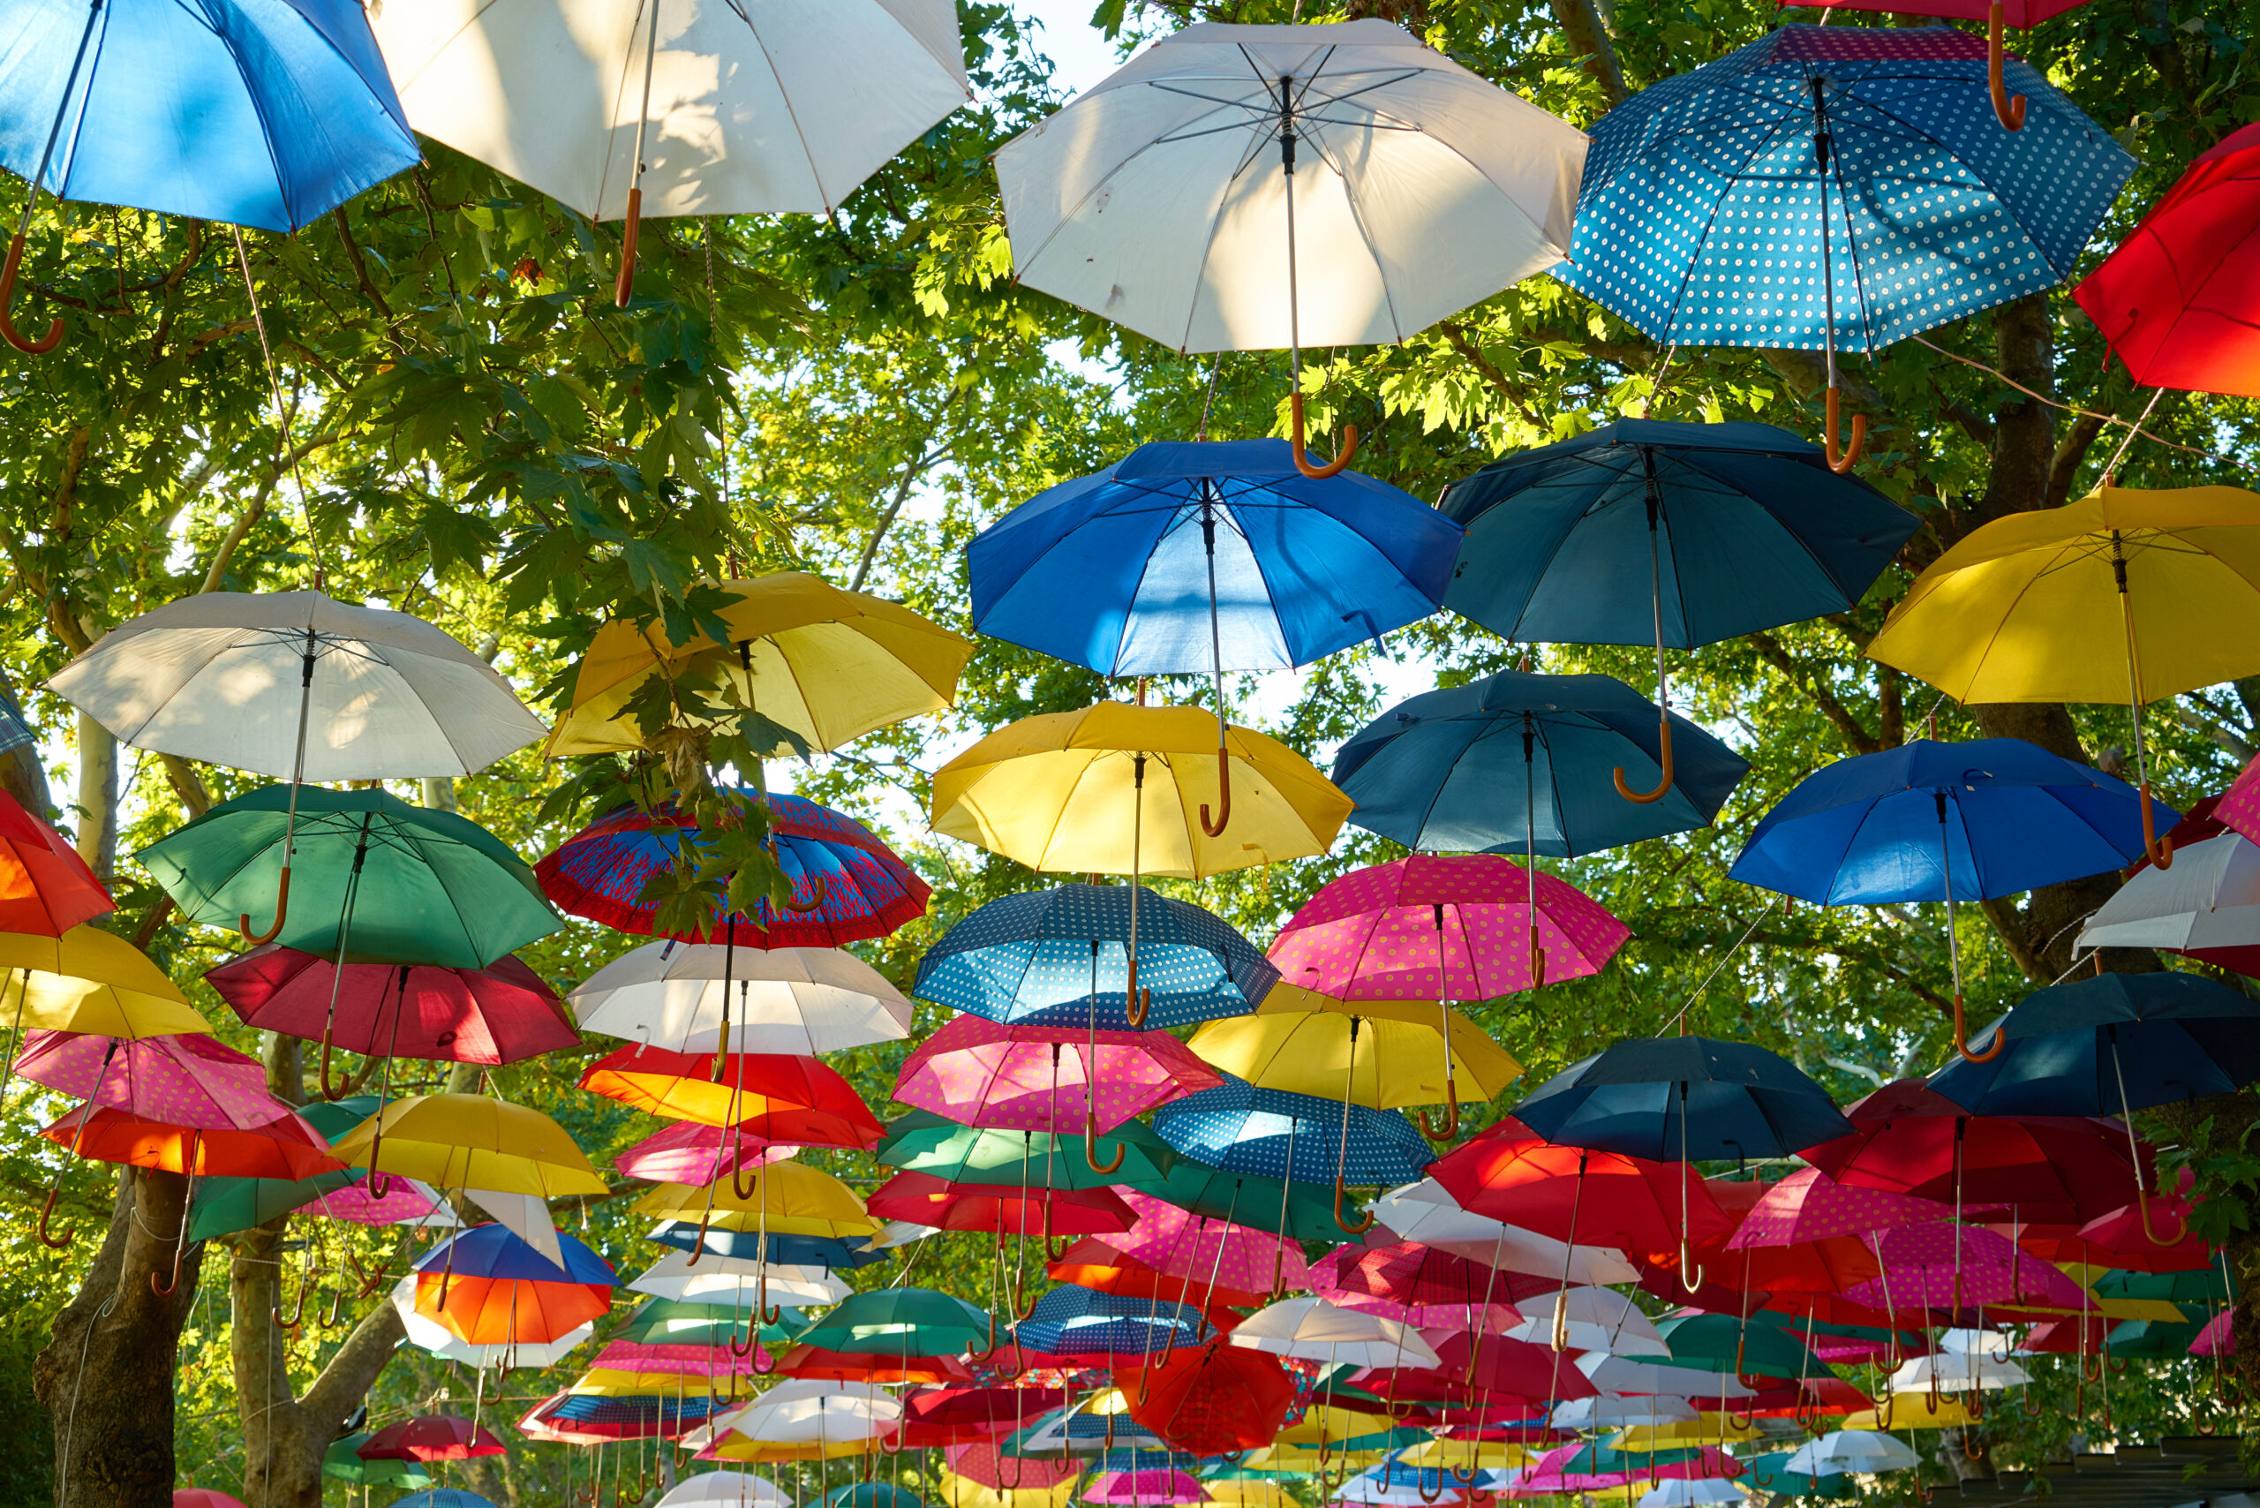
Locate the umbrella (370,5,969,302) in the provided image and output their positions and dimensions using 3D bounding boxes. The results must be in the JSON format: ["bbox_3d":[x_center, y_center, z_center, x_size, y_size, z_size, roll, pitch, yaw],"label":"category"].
[{"bbox_3d":[-0.732,-1.025,4.074,1.000,0.790,1.000,7,-26,-12],"label":"umbrella"}]

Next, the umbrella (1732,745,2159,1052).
[{"bbox_3d":[1.899,0.321,6.224,1.020,0.805,1.020,-6,-19,17],"label":"umbrella"}]

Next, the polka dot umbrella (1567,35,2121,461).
[{"bbox_3d":[1.197,-0.843,4.634,1.030,0.811,1.030,-3,-21,15],"label":"polka dot umbrella"}]

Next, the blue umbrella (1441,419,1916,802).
[{"bbox_3d":[1.043,-0.289,5.326,1.020,0.805,1.020,-3,-21,11],"label":"blue umbrella"}]

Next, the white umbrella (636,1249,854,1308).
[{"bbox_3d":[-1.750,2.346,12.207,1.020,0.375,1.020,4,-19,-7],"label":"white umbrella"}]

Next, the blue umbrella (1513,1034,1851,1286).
[{"bbox_3d":[1.654,1.203,8.001,1.000,0.760,1.000,-1,-21,12],"label":"blue umbrella"}]

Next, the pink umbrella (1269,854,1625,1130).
[{"bbox_3d":[0.838,0.622,7.184,1.000,0.826,1.000,-2,-20,0],"label":"pink umbrella"}]

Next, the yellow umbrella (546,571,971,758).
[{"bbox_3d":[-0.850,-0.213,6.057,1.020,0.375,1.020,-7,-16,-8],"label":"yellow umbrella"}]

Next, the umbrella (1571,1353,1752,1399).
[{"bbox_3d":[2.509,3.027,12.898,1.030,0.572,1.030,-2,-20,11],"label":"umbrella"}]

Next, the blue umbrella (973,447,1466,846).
[{"bbox_3d":[0.166,-0.250,5.216,1.000,0.826,1.000,-3,-20,0],"label":"blue umbrella"}]

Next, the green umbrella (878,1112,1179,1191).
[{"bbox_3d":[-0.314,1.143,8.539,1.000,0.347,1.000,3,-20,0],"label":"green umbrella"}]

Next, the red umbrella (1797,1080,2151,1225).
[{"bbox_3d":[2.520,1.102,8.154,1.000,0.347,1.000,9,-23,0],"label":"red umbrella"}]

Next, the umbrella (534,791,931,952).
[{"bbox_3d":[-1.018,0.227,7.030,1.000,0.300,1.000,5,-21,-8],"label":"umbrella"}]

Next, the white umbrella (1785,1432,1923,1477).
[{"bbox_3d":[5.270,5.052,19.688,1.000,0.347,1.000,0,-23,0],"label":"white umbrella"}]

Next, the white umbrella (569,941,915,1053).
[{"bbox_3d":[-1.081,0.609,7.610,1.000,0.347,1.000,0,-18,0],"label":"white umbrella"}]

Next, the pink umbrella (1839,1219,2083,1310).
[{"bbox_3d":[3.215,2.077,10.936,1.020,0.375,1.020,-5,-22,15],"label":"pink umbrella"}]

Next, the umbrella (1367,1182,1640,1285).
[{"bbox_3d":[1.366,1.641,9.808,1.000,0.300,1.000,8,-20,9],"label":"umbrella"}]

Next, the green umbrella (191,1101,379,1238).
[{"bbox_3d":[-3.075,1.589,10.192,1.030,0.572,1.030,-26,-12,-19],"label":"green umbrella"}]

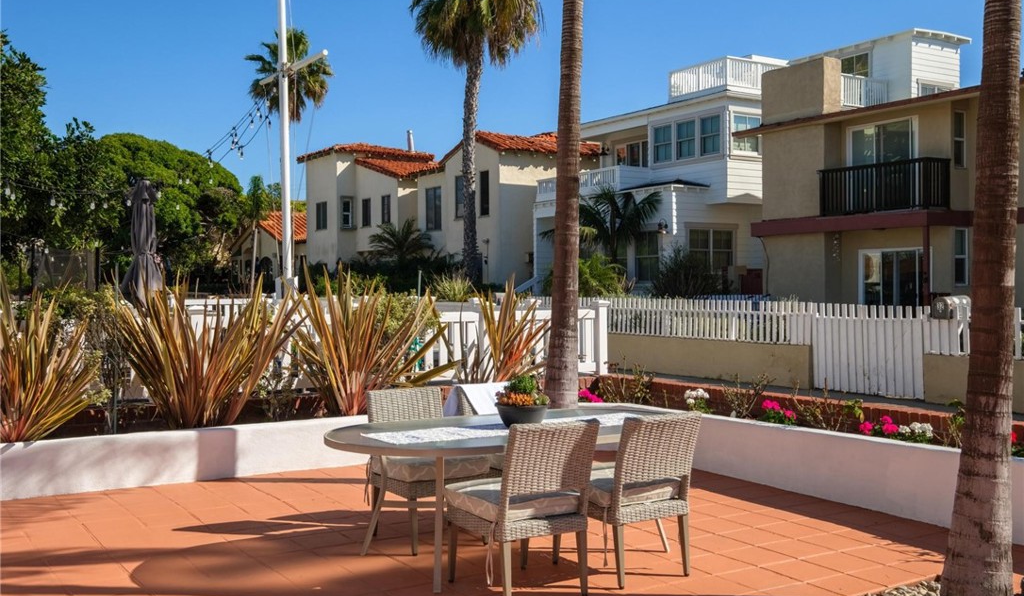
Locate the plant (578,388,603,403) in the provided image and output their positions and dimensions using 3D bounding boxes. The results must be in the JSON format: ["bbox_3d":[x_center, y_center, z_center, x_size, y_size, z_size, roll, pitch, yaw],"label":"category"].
[{"bbox_3d":[0.776,0.999,9.800,0.250,0.210,0.280,0,1,-32],"label":"plant"}]

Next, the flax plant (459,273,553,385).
[{"bbox_3d":[-0.083,0.365,9.400,0.900,1.170,0.950,0,1,0],"label":"flax plant"}]

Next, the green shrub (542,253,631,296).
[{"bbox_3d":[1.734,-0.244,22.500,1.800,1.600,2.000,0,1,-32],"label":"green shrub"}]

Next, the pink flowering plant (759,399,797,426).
[{"bbox_3d":[2.170,0.944,7.900,0.250,0.220,0.290,0,1,-32],"label":"pink flowering plant"}]

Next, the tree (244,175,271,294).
[{"bbox_3d":[-8.163,-1.392,30.989,0.850,5.056,0.850,0,1,-32],"label":"tree"}]

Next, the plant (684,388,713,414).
[{"bbox_3d":[1.669,0.926,8.650,0.220,0.240,0.230,0,1,-32],"label":"plant"}]

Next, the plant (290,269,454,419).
[{"bbox_3d":[-1.205,0.405,8.600,1.250,1.300,1.400,0,1,-32],"label":"plant"}]

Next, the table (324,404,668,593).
[{"bbox_3d":[0.013,1.089,5.481,2.140,0.725,1.110,0,1,-30],"label":"table"}]

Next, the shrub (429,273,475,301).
[{"bbox_3d":[-1.416,-0.274,23.000,1.000,0.750,1.030,0,1,0],"label":"shrub"}]

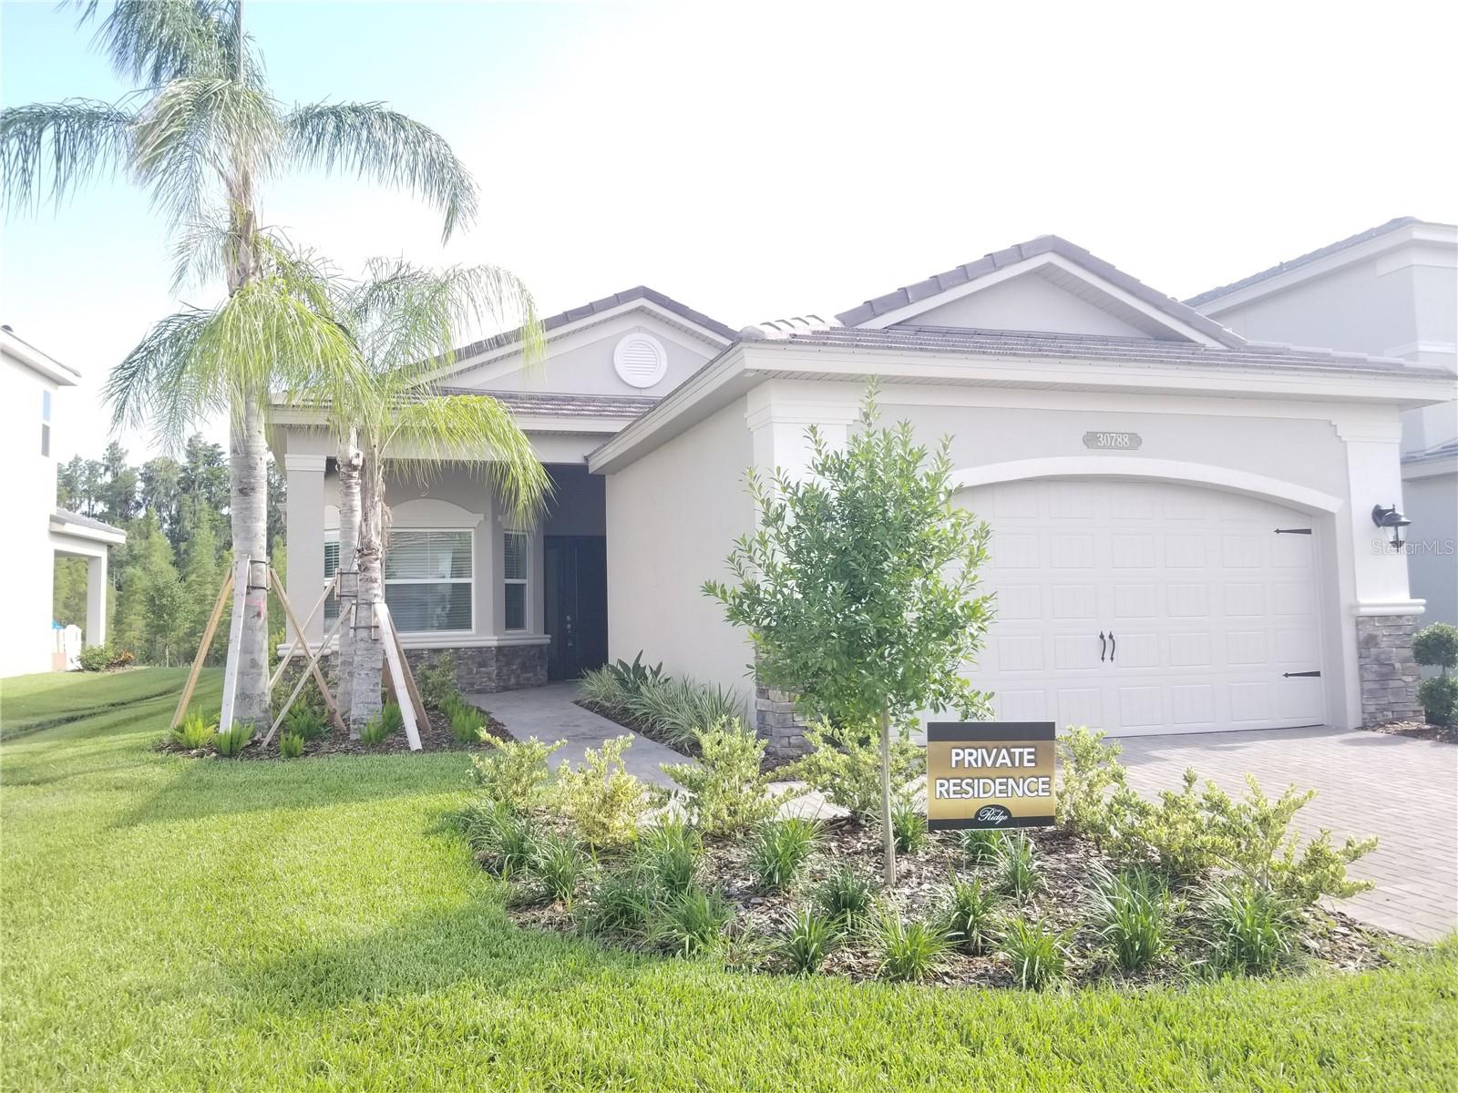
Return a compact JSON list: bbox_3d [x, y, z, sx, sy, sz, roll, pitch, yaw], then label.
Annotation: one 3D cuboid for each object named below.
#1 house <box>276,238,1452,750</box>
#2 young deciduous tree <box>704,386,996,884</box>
[{"bbox_3d":[-0.912,-0.862,16.781,11.050,6.000,17.000,0,-3,-18],"label":"house"},{"bbox_3d":[0.605,0.432,5.360,1.420,2.440,1.380,-1,-3,0],"label":"young deciduous tree"}]

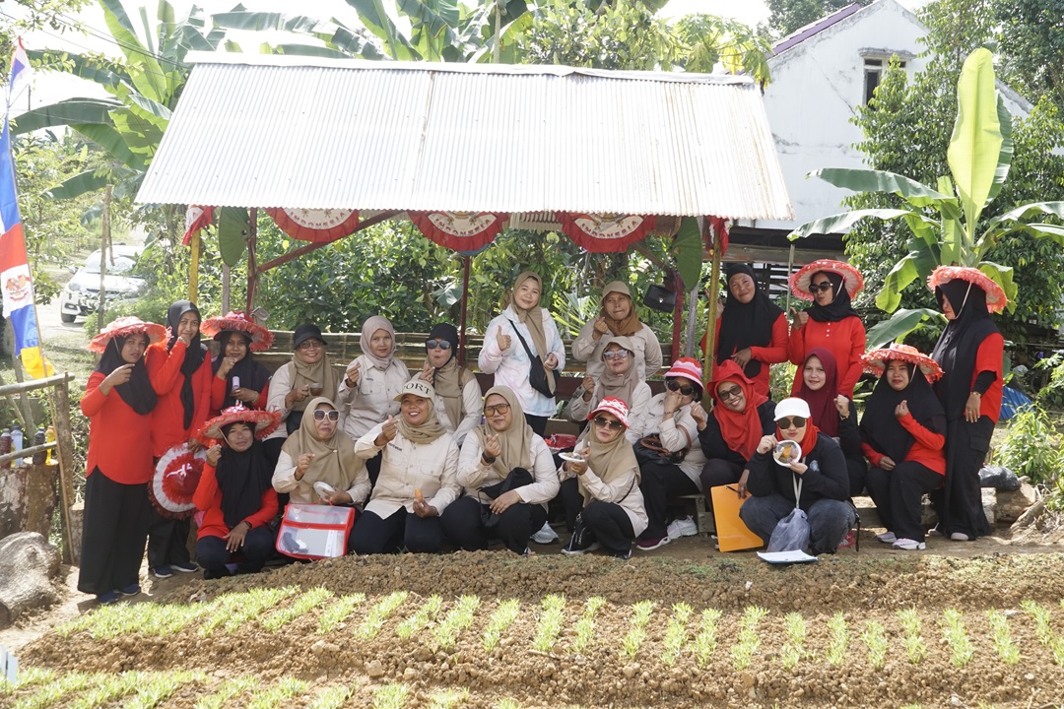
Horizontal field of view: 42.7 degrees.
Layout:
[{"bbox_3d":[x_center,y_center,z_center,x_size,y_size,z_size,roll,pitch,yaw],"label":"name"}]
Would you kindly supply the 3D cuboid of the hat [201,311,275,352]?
[{"bbox_3d":[-1.752,-0.141,8.100,0.440,0.150,0.440,13,-7,-3],"label":"hat"}]

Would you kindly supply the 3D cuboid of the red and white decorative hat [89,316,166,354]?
[{"bbox_3d":[-2.250,-0.107,7.600,0.450,0.150,0.450,-3,-14,-20],"label":"red and white decorative hat"}]

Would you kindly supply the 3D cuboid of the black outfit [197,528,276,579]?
[{"bbox_3d":[-1.595,1.047,7.350,0.430,0.330,0.460,1,2,-6],"label":"black outfit"}]

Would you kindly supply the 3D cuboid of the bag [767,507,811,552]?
[{"bbox_3d":[1.350,0.920,7.150,0.225,0.235,0.170,2,2,11],"label":"bag"}]

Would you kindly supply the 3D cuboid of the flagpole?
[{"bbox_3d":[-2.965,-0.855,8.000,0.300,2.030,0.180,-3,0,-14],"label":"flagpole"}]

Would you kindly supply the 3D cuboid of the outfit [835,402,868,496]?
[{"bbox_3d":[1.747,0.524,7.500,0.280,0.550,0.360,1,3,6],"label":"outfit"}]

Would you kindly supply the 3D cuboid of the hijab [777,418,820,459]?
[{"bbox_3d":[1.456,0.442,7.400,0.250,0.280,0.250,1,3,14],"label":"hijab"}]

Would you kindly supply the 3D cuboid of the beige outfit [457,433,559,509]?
[{"bbox_3d":[-0.131,0.630,7.400,0.550,0.460,0.380,1,2,3],"label":"beige outfit"}]

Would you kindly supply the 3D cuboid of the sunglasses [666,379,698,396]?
[{"bbox_3d":[0.834,0.191,7.620,0.155,0.060,0.130,24,3,8],"label":"sunglasses"}]

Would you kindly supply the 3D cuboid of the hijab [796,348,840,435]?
[{"bbox_3d":[1.653,0.219,7.850,0.280,0.530,0.270,1,3,11],"label":"hijab"}]

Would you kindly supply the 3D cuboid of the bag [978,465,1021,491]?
[{"bbox_3d":[2.831,0.750,8.250,0.290,0.160,0.220,0,3,0],"label":"bag"}]

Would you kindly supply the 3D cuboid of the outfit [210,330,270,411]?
[{"bbox_3d":[-1.745,0.091,8.150,0.370,0.500,0.300,0,3,-5],"label":"outfit"}]

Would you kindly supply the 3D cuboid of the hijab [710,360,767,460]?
[{"bbox_3d":[1.161,0.313,7.650,0.330,0.540,0.300,0,2,5],"label":"hijab"}]

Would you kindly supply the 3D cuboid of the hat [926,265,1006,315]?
[{"bbox_3d":[2.496,-0.376,7.800,0.450,0.160,0.460,20,-9,-36],"label":"hat"}]

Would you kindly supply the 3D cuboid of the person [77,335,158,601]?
[{"bbox_3d":[-2.381,0.617,7.850,0.460,1.580,0.360,-1,3,-40],"label":"person"}]

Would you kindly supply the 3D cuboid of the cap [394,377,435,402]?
[{"bbox_3d":[-0.602,0.182,6.980,0.180,0.140,0.250,6,-2,25],"label":"cap"}]

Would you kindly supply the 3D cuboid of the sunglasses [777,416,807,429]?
[{"bbox_3d":[1.391,0.366,7.270,0.150,0.056,0.140,-4,2,10],"label":"sunglasses"}]

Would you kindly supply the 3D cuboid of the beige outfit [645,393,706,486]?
[{"bbox_3d":[0.801,0.483,7.700,0.430,0.550,0.360,1,3,24],"label":"beige outfit"}]

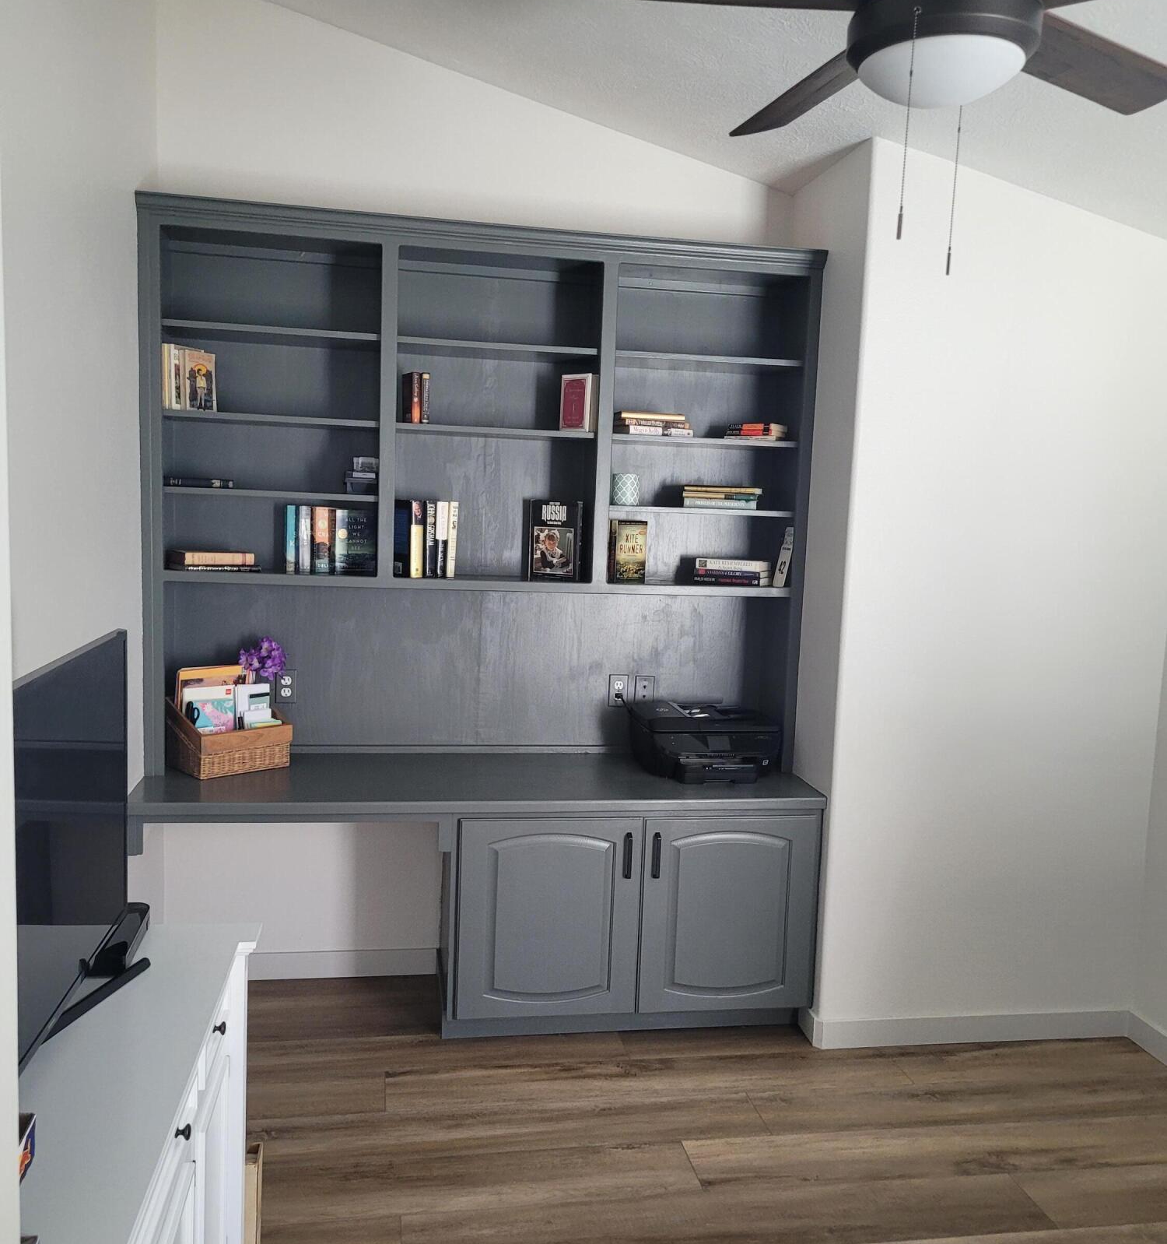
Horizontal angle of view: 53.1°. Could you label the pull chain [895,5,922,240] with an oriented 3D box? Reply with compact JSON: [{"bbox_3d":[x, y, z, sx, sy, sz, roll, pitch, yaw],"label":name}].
[{"bbox_3d":[0.475,-0.727,1.710,0.012,0.325,0.012,1,7,-10],"label":"pull chain"}]

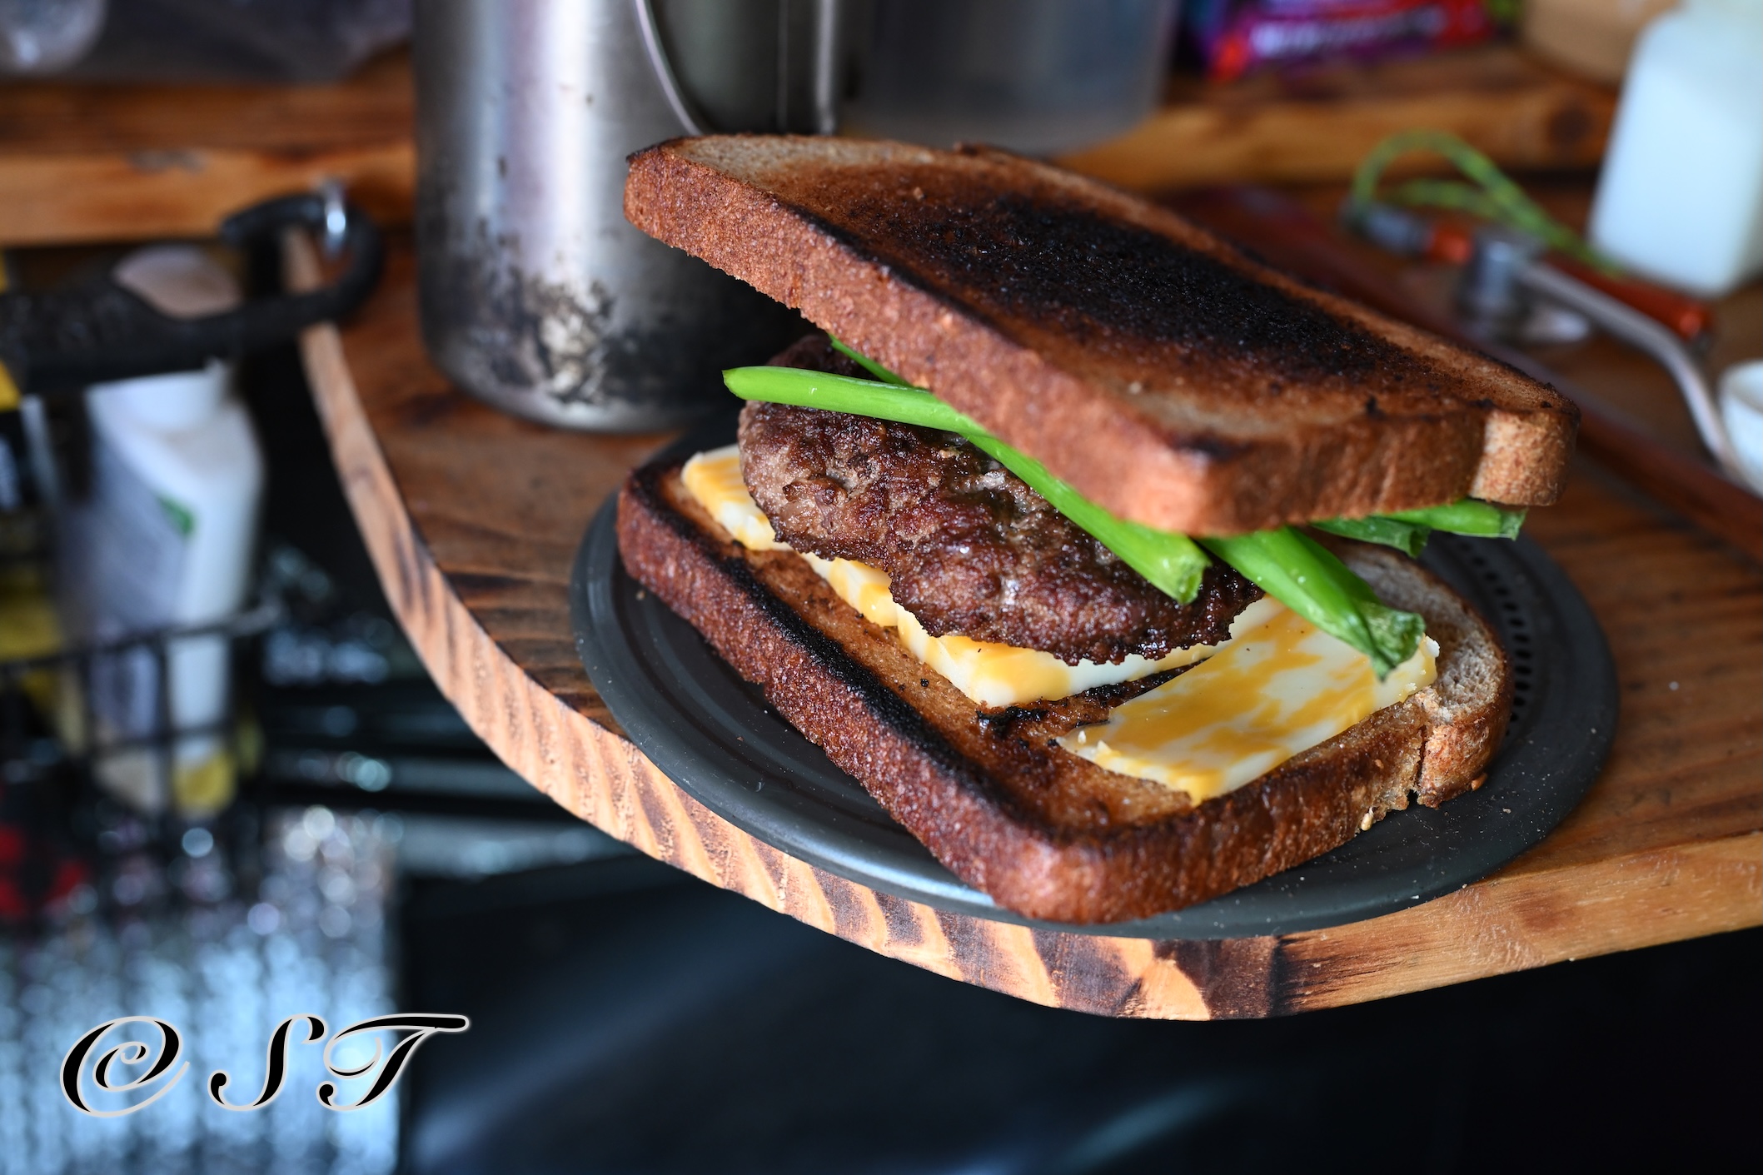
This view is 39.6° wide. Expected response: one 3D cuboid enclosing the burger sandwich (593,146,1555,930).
[{"bbox_3d":[0.031,-0.023,0.389,0.109,0.072,0.129,-21,40,-34],"label":"burger sandwich"}]

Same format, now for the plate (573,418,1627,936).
[{"bbox_3d":[0.035,0.004,0.419,0.176,0.012,0.176,3,32,-2],"label":"plate"}]

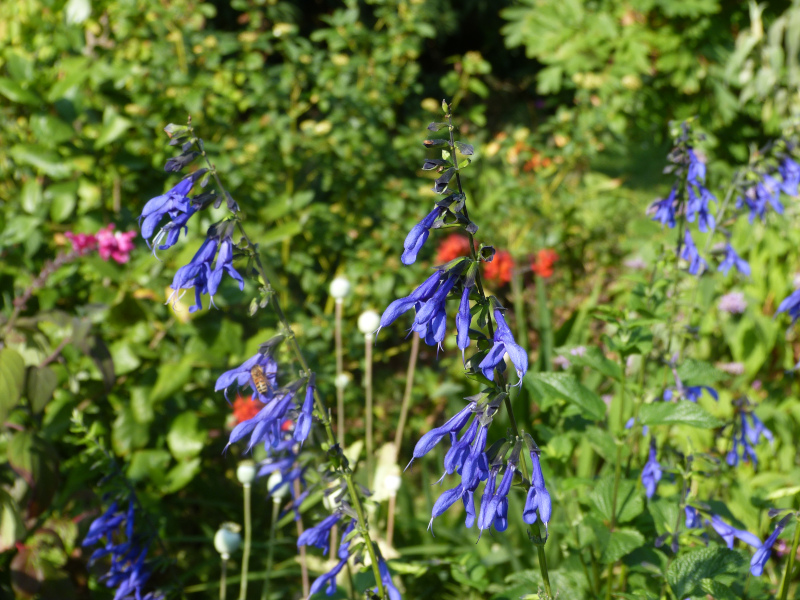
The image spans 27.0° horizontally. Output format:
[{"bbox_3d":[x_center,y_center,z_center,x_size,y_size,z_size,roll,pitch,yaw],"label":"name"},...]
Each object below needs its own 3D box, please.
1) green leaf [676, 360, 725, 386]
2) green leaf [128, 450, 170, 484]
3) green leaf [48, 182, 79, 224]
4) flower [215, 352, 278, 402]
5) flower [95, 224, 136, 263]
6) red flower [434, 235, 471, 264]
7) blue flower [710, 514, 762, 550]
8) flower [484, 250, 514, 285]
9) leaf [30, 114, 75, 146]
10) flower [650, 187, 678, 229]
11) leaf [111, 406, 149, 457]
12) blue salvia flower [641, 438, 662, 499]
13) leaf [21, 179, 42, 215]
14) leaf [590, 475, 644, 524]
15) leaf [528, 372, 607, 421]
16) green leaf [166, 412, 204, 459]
[{"bbox_3d":[0.229,0.056,1.270,0.037,0.020,0.030,0,11,0],"label":"green leaf"},{"bbox_3d":[-0.340,0.225,2.250,0.059,0.049,0.035,0,11,0],"label":"green leaf"},{"bbox_3d":[-0.497,-0.145,2.450,0.047,0.062,0.030,-2,11,-10],"label":"green leaf"},{"bbox_3d":[-0.088,0.044,0.950,0.036,0.029,0.026,-5,13,-22],"label":"flower"},{"bbox_3d":[-0.247,-0.048,1.450,0.035,0.035,0.035,-3,13,-12],"label":"flower"},{"bbox_3d":[0.058,-0.056,1.800,0.041,0.030,0.036,0,12,0],"label":"red flower"},{"bbox_3d":[0.222,0.154,1.100,0.034,0.024,0.025,7,14,29],"label":"blue flower"},{"bbox_3d":[0.143,-0.047,2.400,0.043,0.049,0.045,0,11,0],"label":"flower"},{"bbox_3d":[-0.376,-0.183,1.800,0.048,0.035,0.030,0,12,0],"label":"leaf"},{"bbox_3d":[0.223,-0.078,1.400,0.024,0.035,0.027,7,14,30],"label":"flower"},{"bbox_3d":[-0.364,0.176,2.250,0.049,0.070,0.030,0,11,0],"label":"leaf"},{"bbox_3d":[0.178,0.119,1.180,0.016,0.043,0.020,1,12,6],"label":"blue salvia flower"},{"bbox_3d":[-0.543,-0.152,2.450,0.032,0.053,0.025,-2,11,-10],"label":"leaf"},{"bbox_3d":[0.153,0.140,1.170,0.038,0.035,0.030,0,11,0],"label":"leaf"},{"bbox_3d":[0.116,0.067,1.150,0.054,0.033,0.035,4,12,20],"label":"leaf"},{"bbox_3d":[-0.290,0.185,2.250,0.051,0.065,0.030,0,11,0],"label":"green leaf"}]

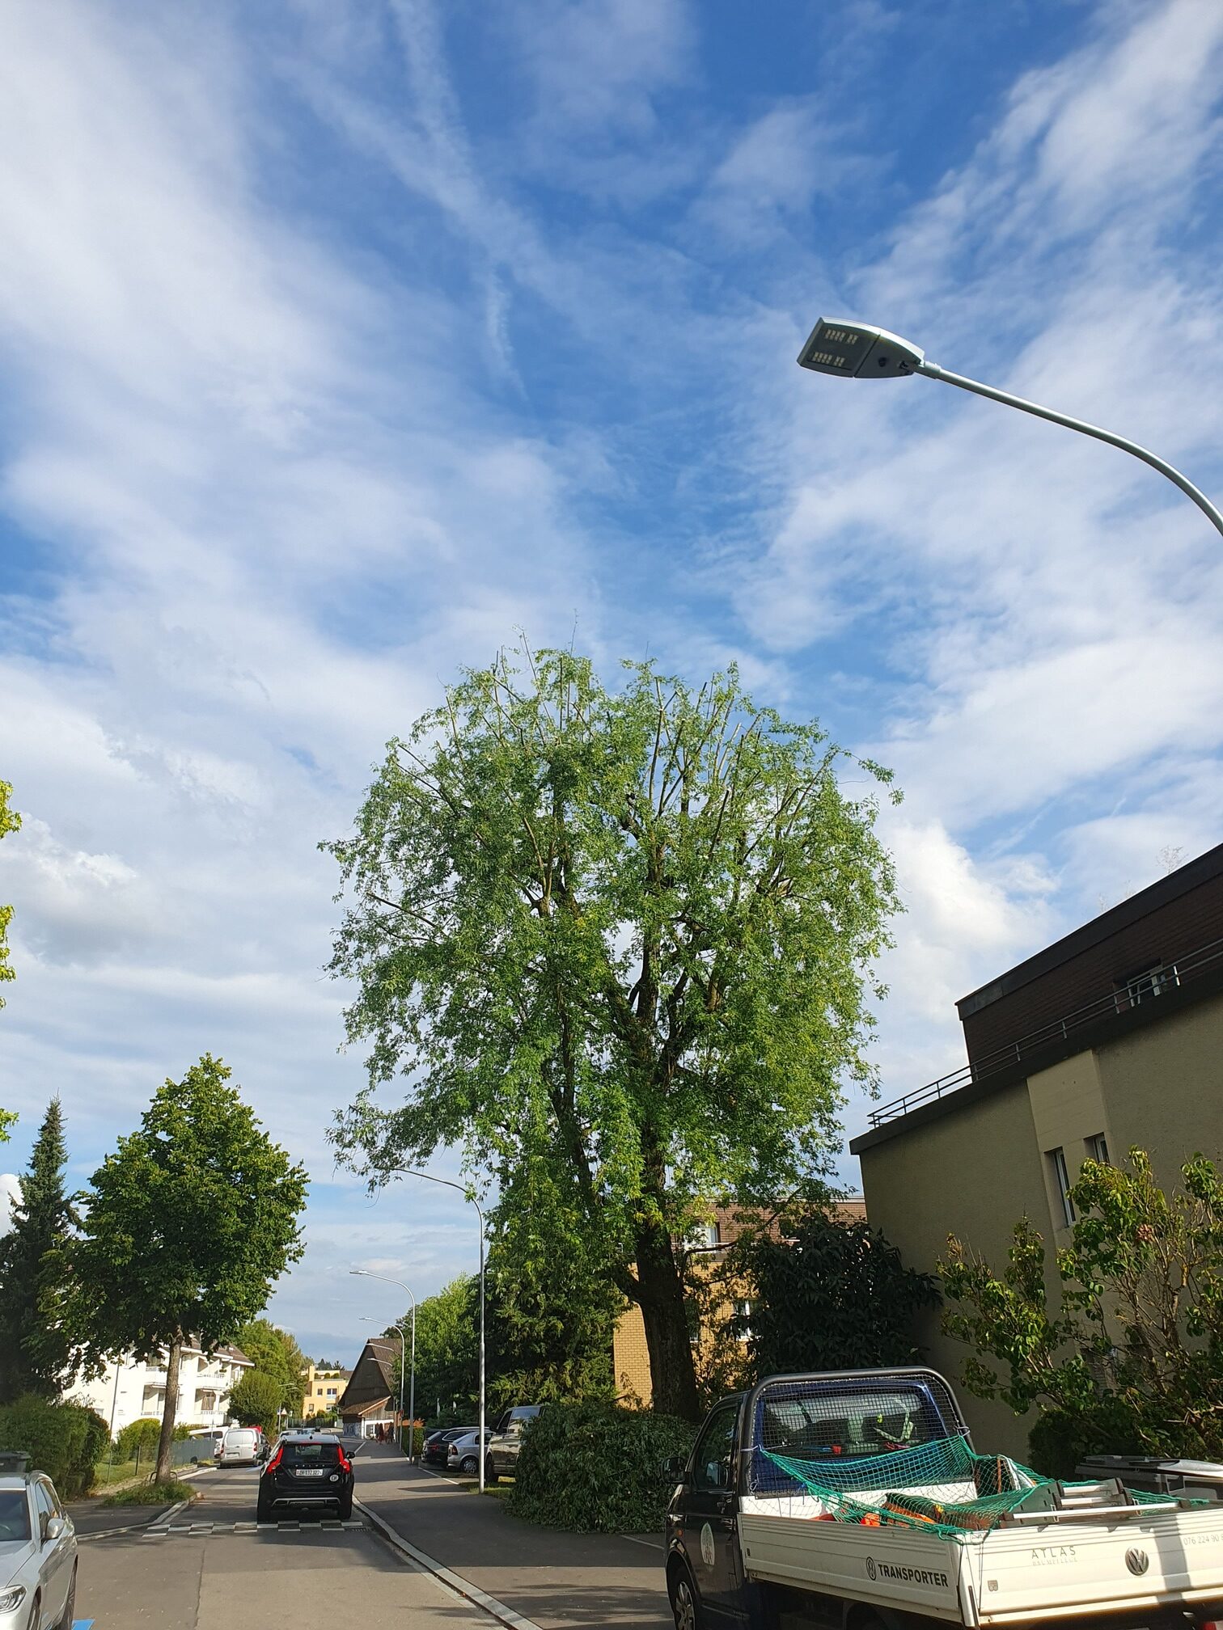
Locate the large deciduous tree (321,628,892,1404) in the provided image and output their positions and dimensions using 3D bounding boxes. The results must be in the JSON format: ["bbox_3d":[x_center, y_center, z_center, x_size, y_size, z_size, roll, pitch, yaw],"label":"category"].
[{"bbox_3d":[0.085,4.566,28.392,12.975,20.080,12.975,4,-27,-12],"label":"large deciduous tree"}]

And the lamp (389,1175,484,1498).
[{"bbox_3d":[-4.765,13.818,33.209,2.750,8.100,0.350,4,-27,-12],"label":"lamp"}]

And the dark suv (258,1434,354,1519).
[{"bbox_3d":[-6.613,14.219,26.418,1.880,1.540,4.630,4,-27,-12],"label":"dark suv"}]

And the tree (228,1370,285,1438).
[{"bbox_3d":[-23.222,39.130,79.966,3.484,5.312,3.484,4,-27,-12],"label":"tree"}]

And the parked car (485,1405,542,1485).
[{"bbox_3d":[-2.050,18.445,35.862,1.900,1.930,4.800,13,-30,-28],"label":"parked car"}]

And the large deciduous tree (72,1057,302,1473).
[{"bbox_3d":[-13.641,14.386,39.606,7.127,13.400,7.127,4,-27,-12],"label":"large deciduous tree"}]

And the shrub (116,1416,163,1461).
[{"bbox_3d":[-22.662,30.210,58.939,2.275,2.242,2.275,4,-27,-12],"label":"shrub"}]

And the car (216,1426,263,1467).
[{"bbox_3d":[-18.842,32.473,62.831,1.810,1.820,4.400,2,-27,-10],"label":"car"}]

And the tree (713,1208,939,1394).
[{"bbox_3d":[3.326,8.260,18.475,3.347,4.468,3.347,4,-27,-12],"label":"tree"}]

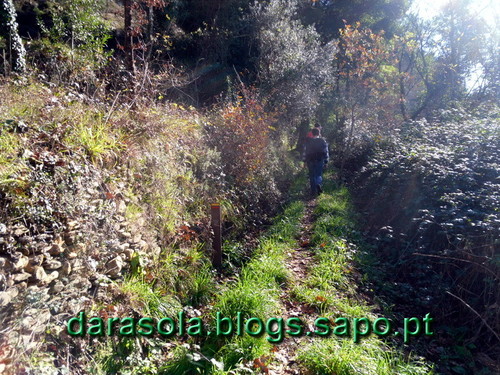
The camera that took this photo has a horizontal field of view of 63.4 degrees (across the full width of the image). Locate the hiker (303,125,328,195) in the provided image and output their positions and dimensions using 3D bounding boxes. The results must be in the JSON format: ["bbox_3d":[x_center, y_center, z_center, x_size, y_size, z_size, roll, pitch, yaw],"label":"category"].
[{"bbox_3d":[1.641,-0.642,10.100,0.600,1.730,0.480,1,6,6],"label":"hiker"}]

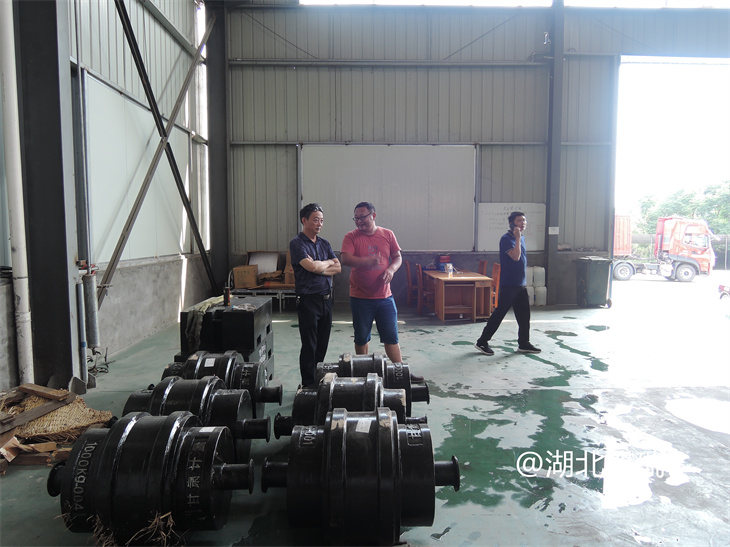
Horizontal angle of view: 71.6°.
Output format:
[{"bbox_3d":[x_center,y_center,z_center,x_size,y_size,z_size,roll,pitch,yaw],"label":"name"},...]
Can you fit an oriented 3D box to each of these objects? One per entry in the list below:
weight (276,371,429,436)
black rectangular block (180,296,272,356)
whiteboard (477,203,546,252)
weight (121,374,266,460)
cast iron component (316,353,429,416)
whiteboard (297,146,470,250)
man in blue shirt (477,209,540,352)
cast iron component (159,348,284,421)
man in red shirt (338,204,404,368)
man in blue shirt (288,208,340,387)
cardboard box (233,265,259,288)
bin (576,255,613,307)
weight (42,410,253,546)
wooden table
[{"bbox_3d":[-0.078,0.915,3.040,0.900,0.610,0.610,0,5,3],"label":"weight"},{"bbox_3d":[-1.188,0.436,4.532,0.580,0.330,0.930,0,4,-1],"label":"black rectangular block"},{"bbox_3d":[3.021,-0.936,10.351,1.391,0.984,0.030,0,4,-1],"label":"whiteboard"},{"bbox_3d":[-1.022,0.915,2.969,0.925,0.604,0.604,0,4,-1],"label":"weight"},{"bbox_3d":[-0.011,0.864,3.586,0.910,0.605,0.605,0,4,-3],"label":"cast iron component"},{"bbox_3d":[0.473,-1.516,10.271,3.539,2.138,0.050,0,4,-1],"label":"whiteboard"},{"bbox_3d":[1.724,0.122,6.095,0.800,1.720,0.500,1,4,10],"label":"man in blue shirt"},{"bbox_3d":[-1.072,0.866,3.614,0.925,0.604,0.604,0,4,-1],"label":"cast iron component"},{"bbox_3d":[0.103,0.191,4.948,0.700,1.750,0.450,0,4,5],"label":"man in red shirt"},{"bbox_3d":[-0.456,0.227,4.620,0.330,1.727,0.470,4,6,42],"label":"man in blue shirt"},{"bbox_3d":[-2.303,0.082,9.813,0.450,0.400,0.330,0,4,-3],"label":"cardboard box"},{"bbox_3d":[4.625,0.185,10.291,0.500,0.980,0.590,0,4,-3],"label":"bin"},{"bbox_3d":[-0.994,0.961,2.372,0.925,0.604,0.604,0,4,-1],"label":"weight"},{"bbox_3d":[1.665,0.376,9.302,0.881,0.720,1.950,0,4,-1],"label":"wooden table"}]

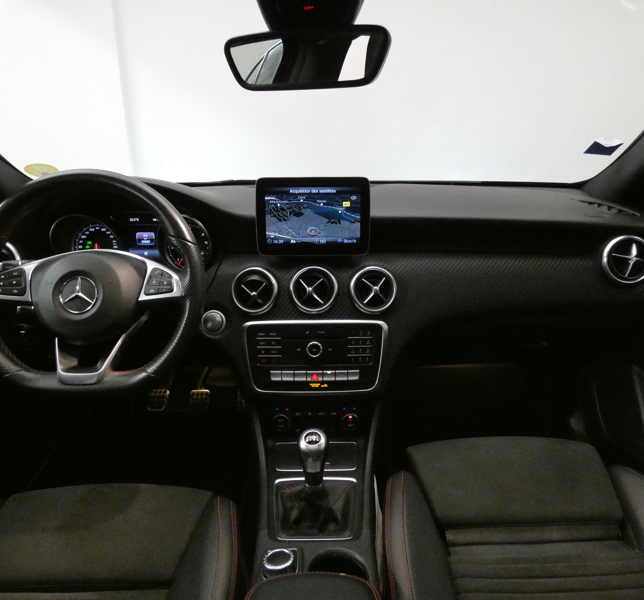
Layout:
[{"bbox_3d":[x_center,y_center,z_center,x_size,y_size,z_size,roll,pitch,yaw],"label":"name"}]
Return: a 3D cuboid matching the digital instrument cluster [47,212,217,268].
[{"bbox_3d":[-0.385,-0.118,0.932,0.325,0.118,0.050,0,2,0],"label":"digital instrument cluster"}]

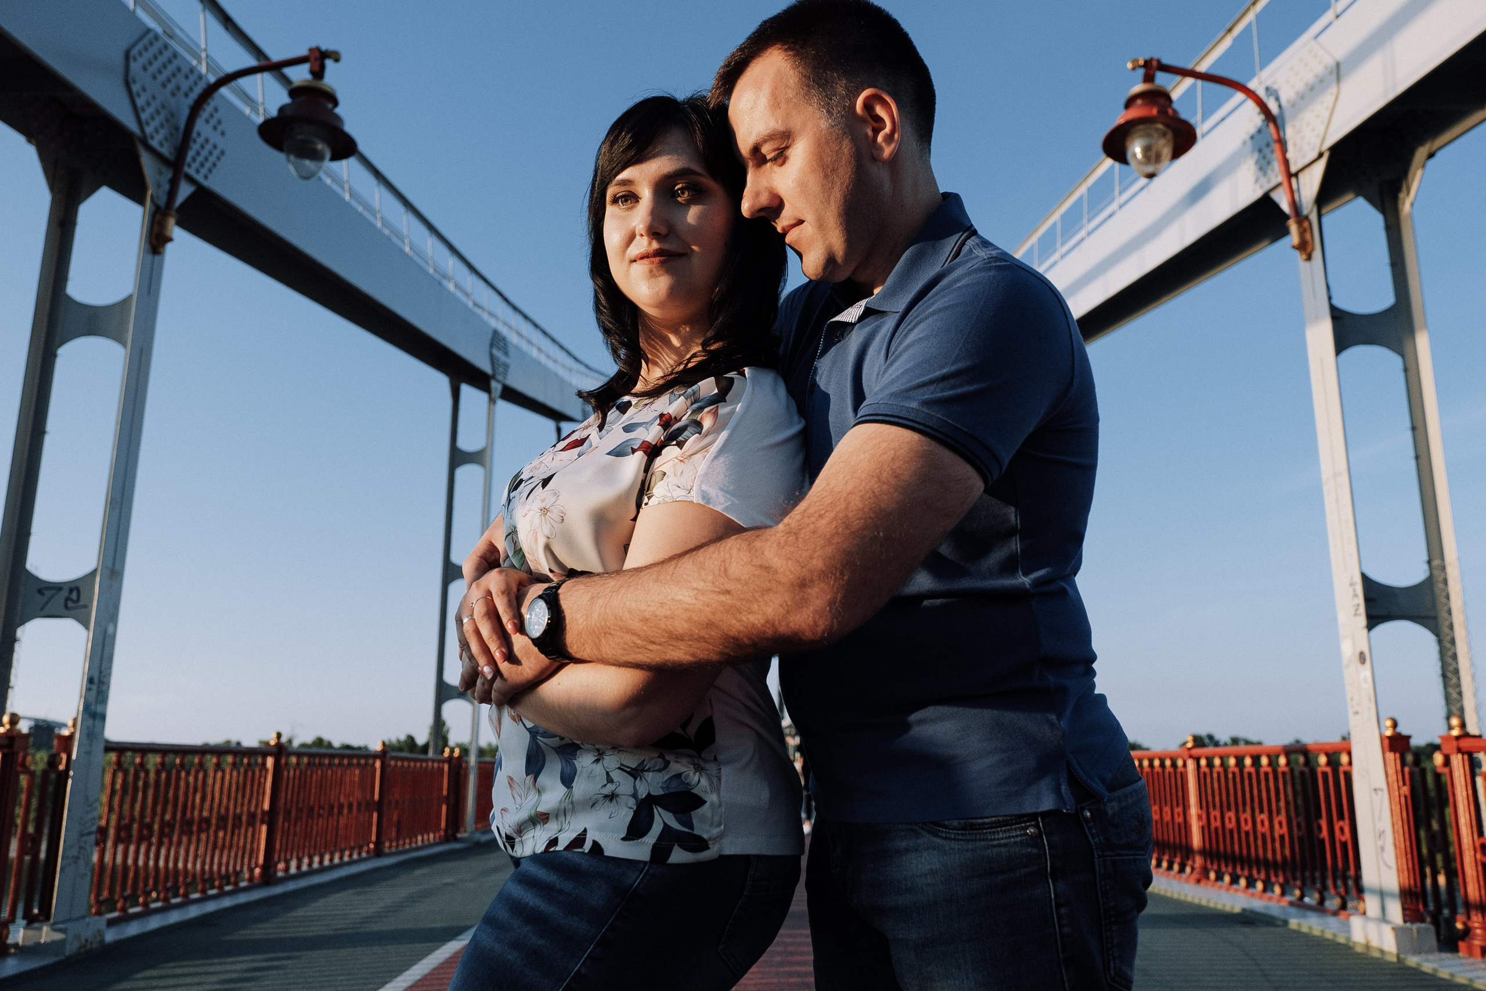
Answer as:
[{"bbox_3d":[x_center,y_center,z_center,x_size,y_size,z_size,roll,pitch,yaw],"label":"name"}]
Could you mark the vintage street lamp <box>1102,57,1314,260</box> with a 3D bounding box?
[{"bbox_3d":[3.057,-2.267,7.167,1.271,1.487,0.601,0,-13,0],"label":"vintage street lamp"}]

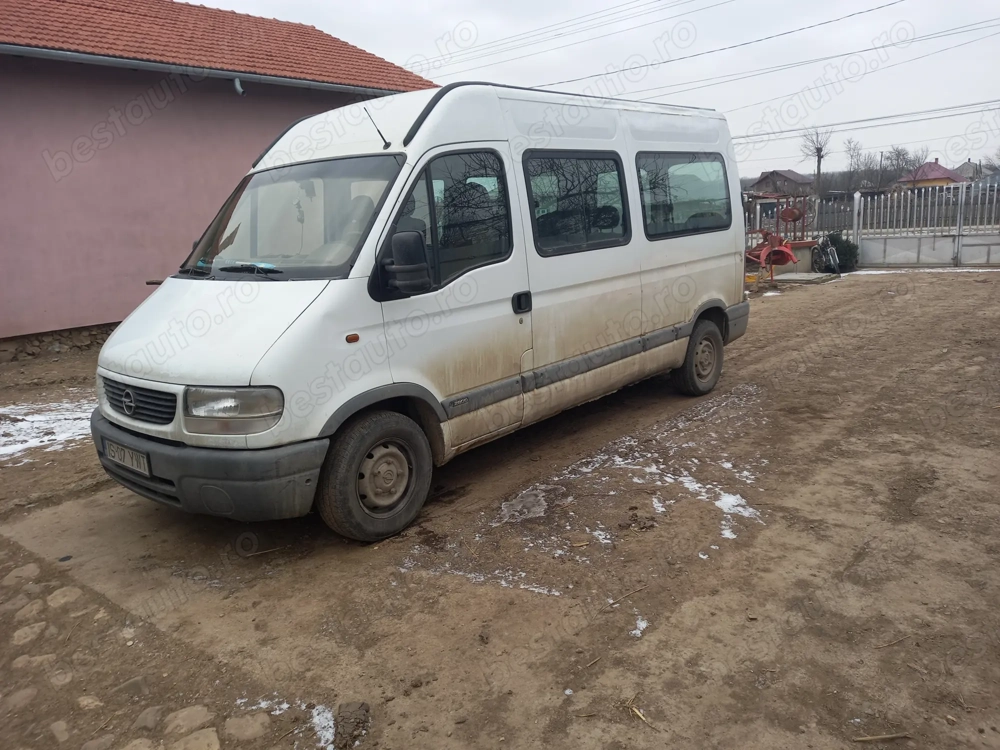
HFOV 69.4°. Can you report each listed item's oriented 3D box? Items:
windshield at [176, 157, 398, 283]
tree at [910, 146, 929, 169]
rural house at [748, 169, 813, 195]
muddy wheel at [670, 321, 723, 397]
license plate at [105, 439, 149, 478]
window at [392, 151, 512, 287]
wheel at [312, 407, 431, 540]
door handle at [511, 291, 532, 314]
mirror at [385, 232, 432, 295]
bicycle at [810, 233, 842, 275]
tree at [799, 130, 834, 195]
[{"bbox_3d":[-1.319,-0.890,4.255,1.720,0.860,0.150,9,-19,42],"label":"windshield"},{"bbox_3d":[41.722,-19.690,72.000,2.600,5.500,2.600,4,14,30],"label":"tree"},{"bbox_3d":[40.290,-26.313,103.000,7.500,6.000,9.000,7,15,38],"label":"rural house"},{"bbox_3d":[1.812,-0.160,6.580,0.220,0.685,0.685,9,17,42],"label":"muddy wheel"},{"bbox_3d":[-1.972,0.420,3.821,0.520,0.112,0.020,8,17,41],"label":"license plate"},{"bbox_3d":[-0.244,-0.881,4.061,0.070,0.760,0.930,0,12,44],"label":"window"},{"bbox_3d":[-0.671,0.548,3.945,0.225,0.690,0.690,8,16,38],"label":"wheel"},{"bbox_3d":[0.140,-0.455,4.542,0.040,0.127,0.165,9,17,42],"label":"door handle"},{"bbox_3d":[-0.471,-0.575,3.688,0.205,0.310,0.115,9,17,42],"label":"mirror"},{"bbox_3d":[7.460,-2.792,16.500,0.580,1.020,1.650,-4,13,-4],"label":"bicycle"},{"bbox_3d":[16.680,-10.444,38.000,1.850,5.100,1.850,2,14,22],"label":"tree"}]

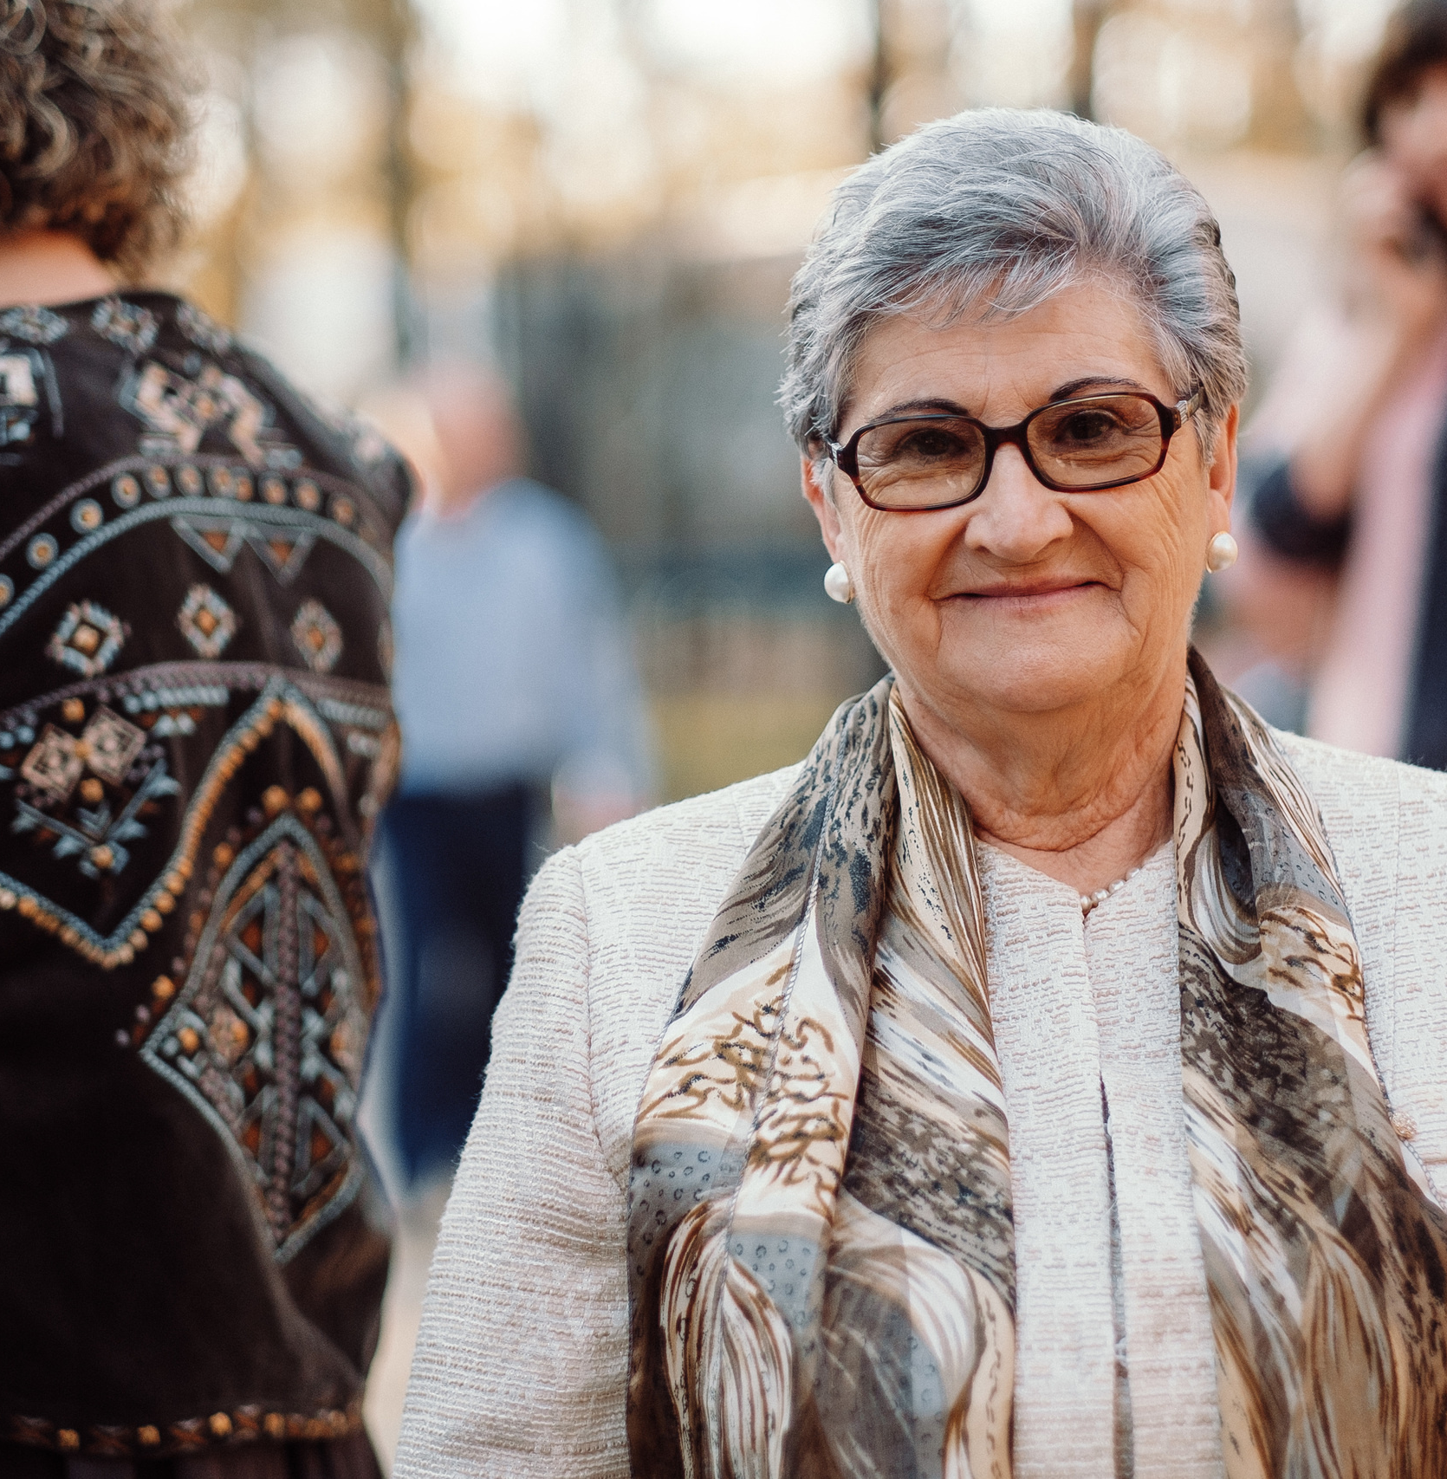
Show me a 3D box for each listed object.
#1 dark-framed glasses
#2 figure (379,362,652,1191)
[{"bbox_3d":[0.117,-0.126,2.114,0.146,0.045,0.140,-6,10,4],"label":"dark-framed glasses"},{"bbox_3d":[-0.433,0.091,10.300,0.520,1.690,0.360,2,3,34],"label":"figure"}]

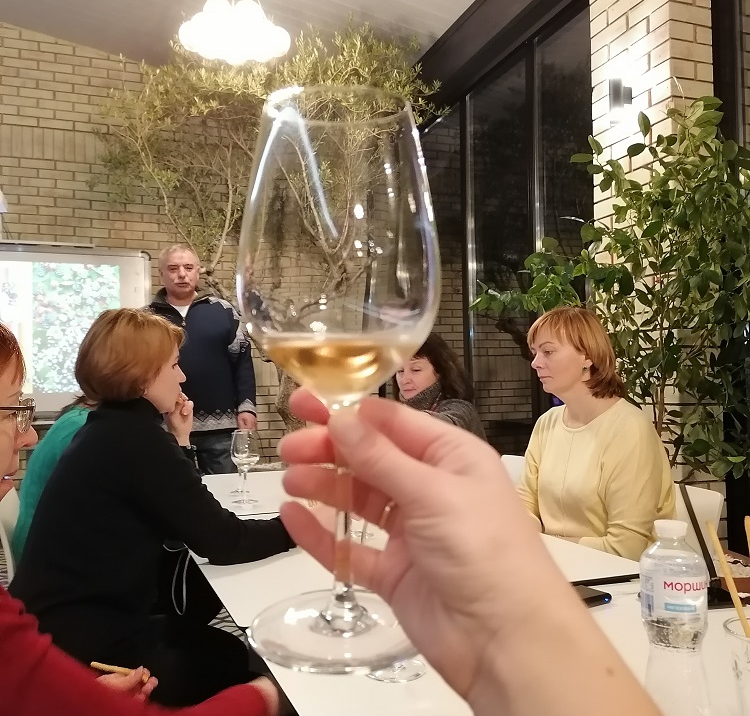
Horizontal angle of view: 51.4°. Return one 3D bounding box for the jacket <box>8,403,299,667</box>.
[{"bbox_3d":[-0.470,0.379,1.660,0.520,0.580,0.500,0,-2,-30],"label":"jacket"}]

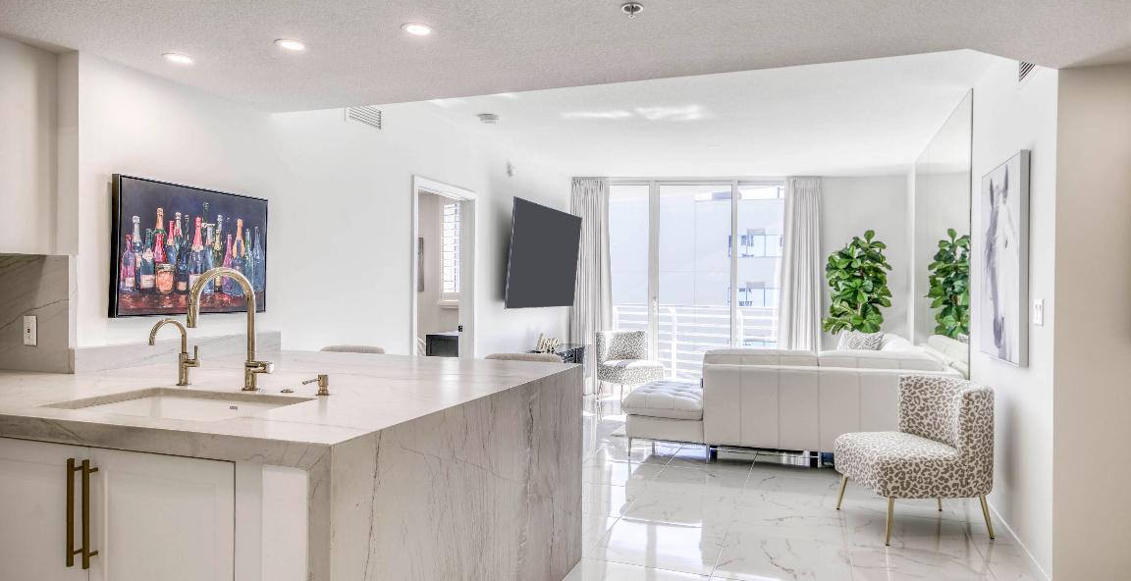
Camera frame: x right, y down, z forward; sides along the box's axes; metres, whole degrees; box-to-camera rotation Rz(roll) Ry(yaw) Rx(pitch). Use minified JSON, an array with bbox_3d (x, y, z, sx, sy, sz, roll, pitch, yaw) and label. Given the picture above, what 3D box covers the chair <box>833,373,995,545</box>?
[{"bbox_3d":[1.916,0.907,3.657,0.680,0.790,0.610,1,0,-5],"label":"chair"}]

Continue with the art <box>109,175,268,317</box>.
[{"bbox_3d":[-1.744,-0.183,3.132,0.047,0.597,0.800,1,0,20],"label":"art"}]

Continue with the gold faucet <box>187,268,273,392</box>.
[{"bbox_3d":[-1.108,0.134,2.190,0.130,0.425,0.285,1,0,20],"label":"gold faucet"}]

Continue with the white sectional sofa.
[{"bbox_3d":[1.998,0.870,5.945,2.340,0.860,2.600,1,0,20],"label":"white sectional sofa"}]

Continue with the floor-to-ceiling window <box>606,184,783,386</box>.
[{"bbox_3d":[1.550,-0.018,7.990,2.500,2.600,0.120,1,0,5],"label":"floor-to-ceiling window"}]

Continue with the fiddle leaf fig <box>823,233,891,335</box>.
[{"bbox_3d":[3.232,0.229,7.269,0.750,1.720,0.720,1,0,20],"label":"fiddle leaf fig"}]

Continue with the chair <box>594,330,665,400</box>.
[{"bbox_3d":[0.699,0.889,7.761,0.610,0.790,0.670,0,0,-33],"label":"chair"}]

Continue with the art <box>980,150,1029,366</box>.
[{"bbox_3d":[2.415,-0.163,3.648,0.040,1.075,0.790,1,0,20],"label":"art"}]

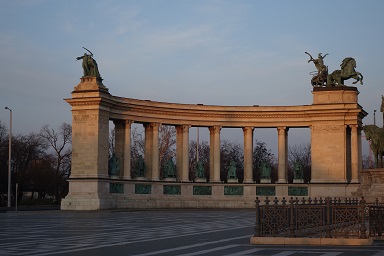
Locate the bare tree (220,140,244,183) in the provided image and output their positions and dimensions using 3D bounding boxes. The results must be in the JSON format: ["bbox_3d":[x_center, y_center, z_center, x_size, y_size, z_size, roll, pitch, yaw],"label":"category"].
[{"bbox_3d":[7.331,8.154,140.000,6.400,11.500,6.400,0,-5,0],"label":"bare tree"}]

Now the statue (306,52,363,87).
[{"bbox_3d":[19.676,-8.007,106.000,7.413,4.500,3.100,-1,-6,18],"label":"statue"}]

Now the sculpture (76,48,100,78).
[{"bbox_3d":[-13.116,-8.306,97.500,2.350,3.750,2.100,-1,-6,18],"label":"sculpture"}]

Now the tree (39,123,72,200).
[{"bbox_3d":[-21.476,5.764,125.000,6.200,12.800,6.200,0,-5,0],"label":"tree"}]

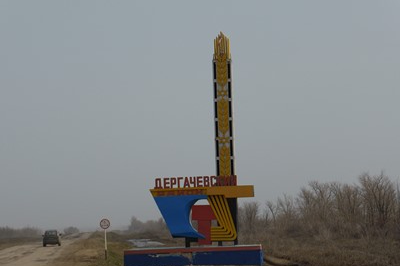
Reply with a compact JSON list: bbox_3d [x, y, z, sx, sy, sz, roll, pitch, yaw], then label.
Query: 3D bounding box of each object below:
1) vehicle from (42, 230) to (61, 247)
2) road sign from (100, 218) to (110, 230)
[{"bbox_3d":[-14.488,10.416,146.895,1.750,1.650,3.800,-2,-4,-2],"label":"vehicle"},{"bbox_3d":[-6.403,6.180,101.000,0.690,0.690,0.050,-2,-4,-4],"label":"road sign"}]

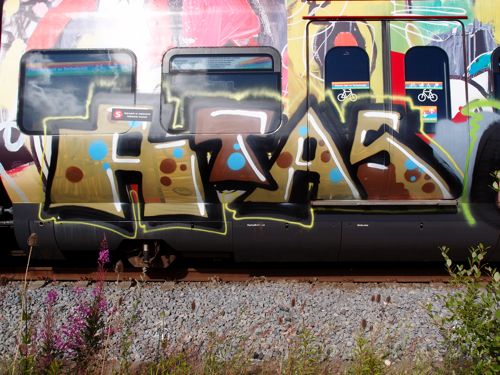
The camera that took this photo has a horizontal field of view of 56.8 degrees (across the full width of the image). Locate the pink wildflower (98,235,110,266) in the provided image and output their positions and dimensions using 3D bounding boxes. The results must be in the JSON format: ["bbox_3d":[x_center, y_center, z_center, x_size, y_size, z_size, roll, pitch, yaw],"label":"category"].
[{"bbox_3d":[-0.913,0.395,2.900,0.075,0.200,0.075,0,2,0],"label":"pink wildflower"}]

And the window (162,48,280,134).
[{"bbox_3d":[-0.332,-1.130,5.380,1.360,1.010,0.070,0,-5,0],"label":"window"}]

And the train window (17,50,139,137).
[{"bbox_3d":[-2.010,-1.120,5.380,1.360,1.010,0.070,0,-5,0],"label":"train window"}]

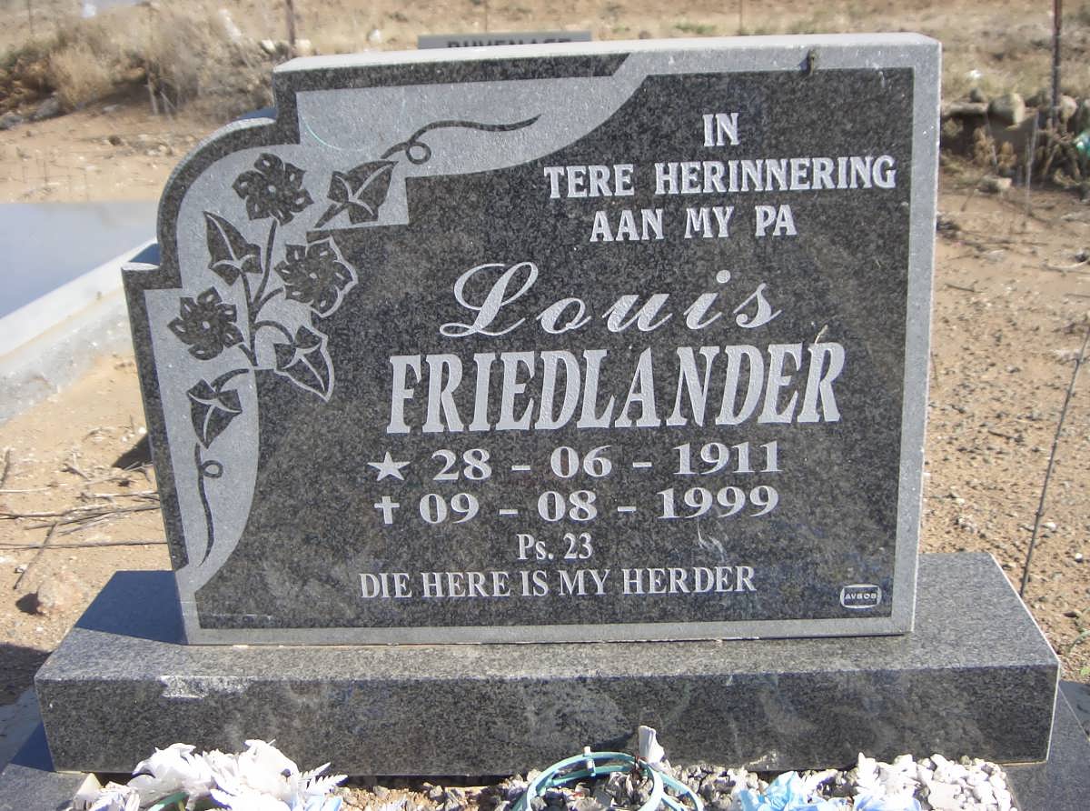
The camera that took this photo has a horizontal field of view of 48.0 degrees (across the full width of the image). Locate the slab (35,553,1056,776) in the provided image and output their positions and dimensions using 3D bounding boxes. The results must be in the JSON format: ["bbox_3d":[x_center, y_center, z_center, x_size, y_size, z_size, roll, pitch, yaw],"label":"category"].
[{"bbox_3d":[-0.003,0.250,1.211,0.920,0.102,0.206,-2,20,3],"label":"slab"}]

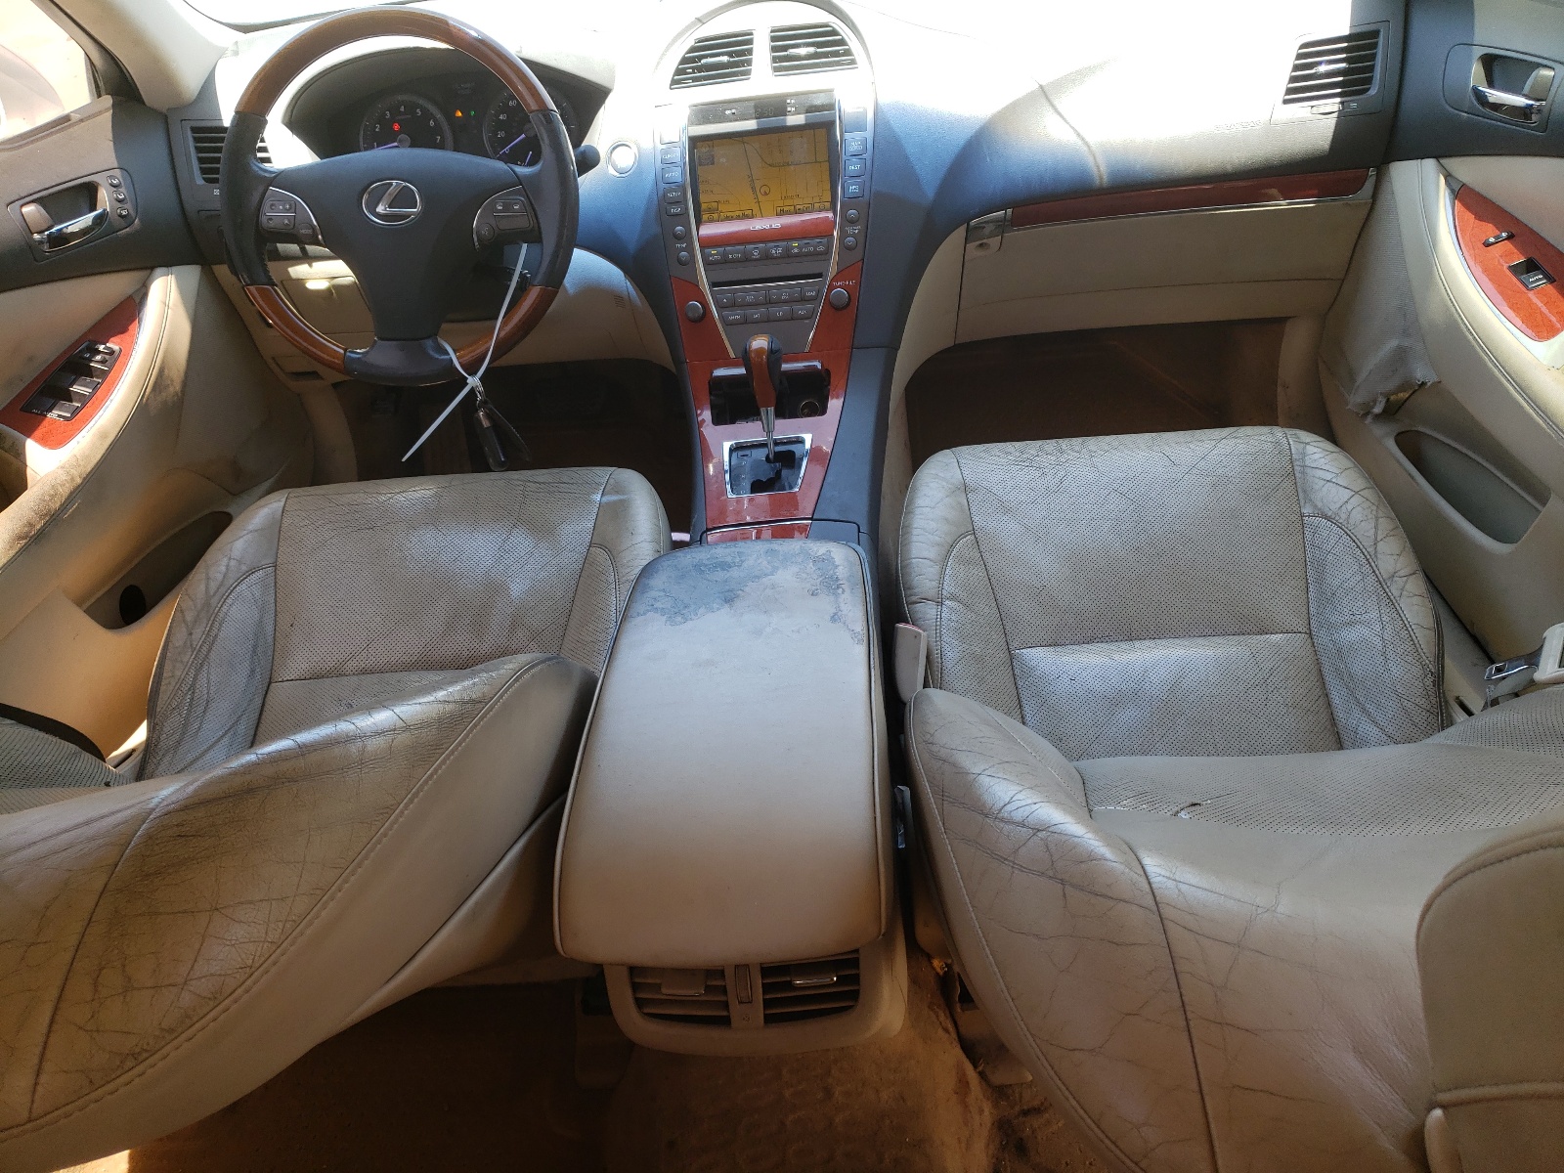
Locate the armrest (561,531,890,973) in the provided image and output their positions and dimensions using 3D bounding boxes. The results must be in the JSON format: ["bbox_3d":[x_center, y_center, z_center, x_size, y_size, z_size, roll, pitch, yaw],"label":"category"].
[{"bbox_3d":[-0.028,0.102,0.828,0.195,0.072,0.380,-4,33,4],"label":"armrest"}]

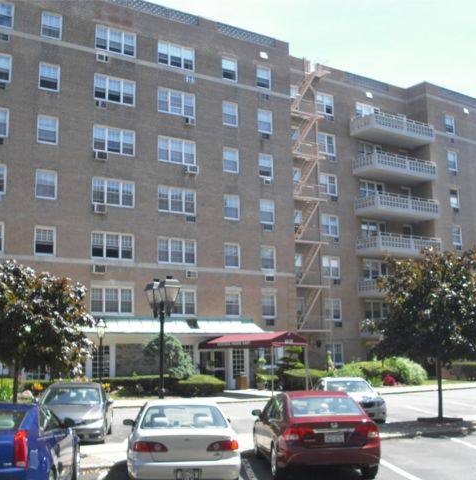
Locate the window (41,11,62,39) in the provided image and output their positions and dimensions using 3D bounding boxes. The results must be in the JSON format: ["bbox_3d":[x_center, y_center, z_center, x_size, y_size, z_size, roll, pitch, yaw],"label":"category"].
[{"bbox_3d":[-9.371,-10.789,35.337,1.044,1.388,0.150,5,-11,-33],"label":"window"}]

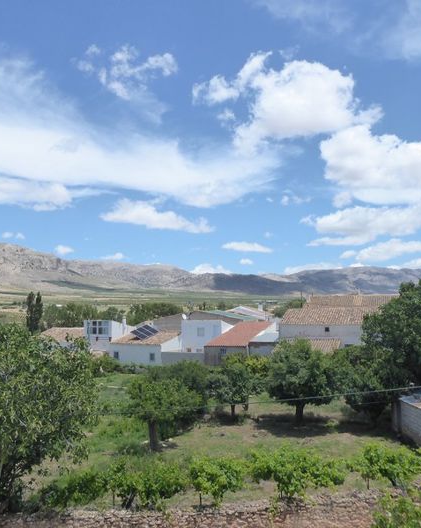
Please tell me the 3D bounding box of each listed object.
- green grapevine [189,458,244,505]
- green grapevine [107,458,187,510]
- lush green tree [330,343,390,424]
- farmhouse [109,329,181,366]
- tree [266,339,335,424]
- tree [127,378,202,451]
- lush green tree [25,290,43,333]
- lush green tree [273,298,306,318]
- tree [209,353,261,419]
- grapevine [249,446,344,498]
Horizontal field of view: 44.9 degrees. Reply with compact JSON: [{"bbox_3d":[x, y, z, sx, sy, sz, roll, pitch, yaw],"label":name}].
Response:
[{"bbox_3d":[0.244,8.939,20.657,2.200,1.900,2.000,0,-2,0],"label":"green grapevine"},{"bbox_3d":[-2.560,8.952,20.356,3.100,1.950,2.100,0,-2,0],"label":"green grapevine"},{"bbox_3d":[8.011,6.340,27.000,3.400,4.140,3.400,0,-2,0],"label":"lush green tree"},{"bbox_3d":[-8.381,10.660,64.623,6.600,3.900,6.400,-1,-2,18],"label":"farmhouse"},{"bbox_3d":[4.687,6.119,26.500,3.550,4.480,3.500,0,-2,0],"label":"tree"},{"bbox_3d":[-2.558,8.196,27.693,4.100,3.850,3.900,0,-2,0],"label":"tree"},{"bbox_3d":[-46.552,12.578,134.603,4.700,11.100,4.200,0,-2,0],"label":"lush green tree"},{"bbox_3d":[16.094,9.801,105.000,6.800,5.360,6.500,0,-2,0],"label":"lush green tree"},{"bbox_3d":[1.320,6.685,28.000,2.900,3.630,2.900,0,-2,0],"label":"tree"},{"bbox_3d":[3.120,7.520,18.400,3.300,1.750,1.700,1,-3,-12],"label":"grapevine"}]

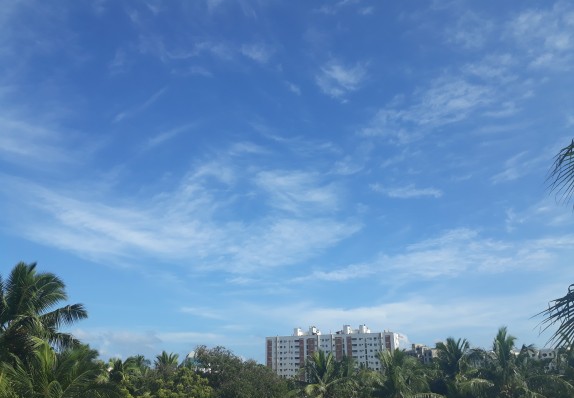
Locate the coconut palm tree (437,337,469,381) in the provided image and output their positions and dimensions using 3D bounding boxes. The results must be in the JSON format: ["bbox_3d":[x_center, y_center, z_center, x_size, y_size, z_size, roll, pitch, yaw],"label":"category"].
[{"bbox_3d":[21.420,23.620,55.490,6.500,12.500,6.500,0,-23,0],"label":"coconut palm tree"}]

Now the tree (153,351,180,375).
[{"bbox_3d":[-22.790,34.420,82.220,6.500,12.500,6.500,0,-23,0],"label":"tree"}]

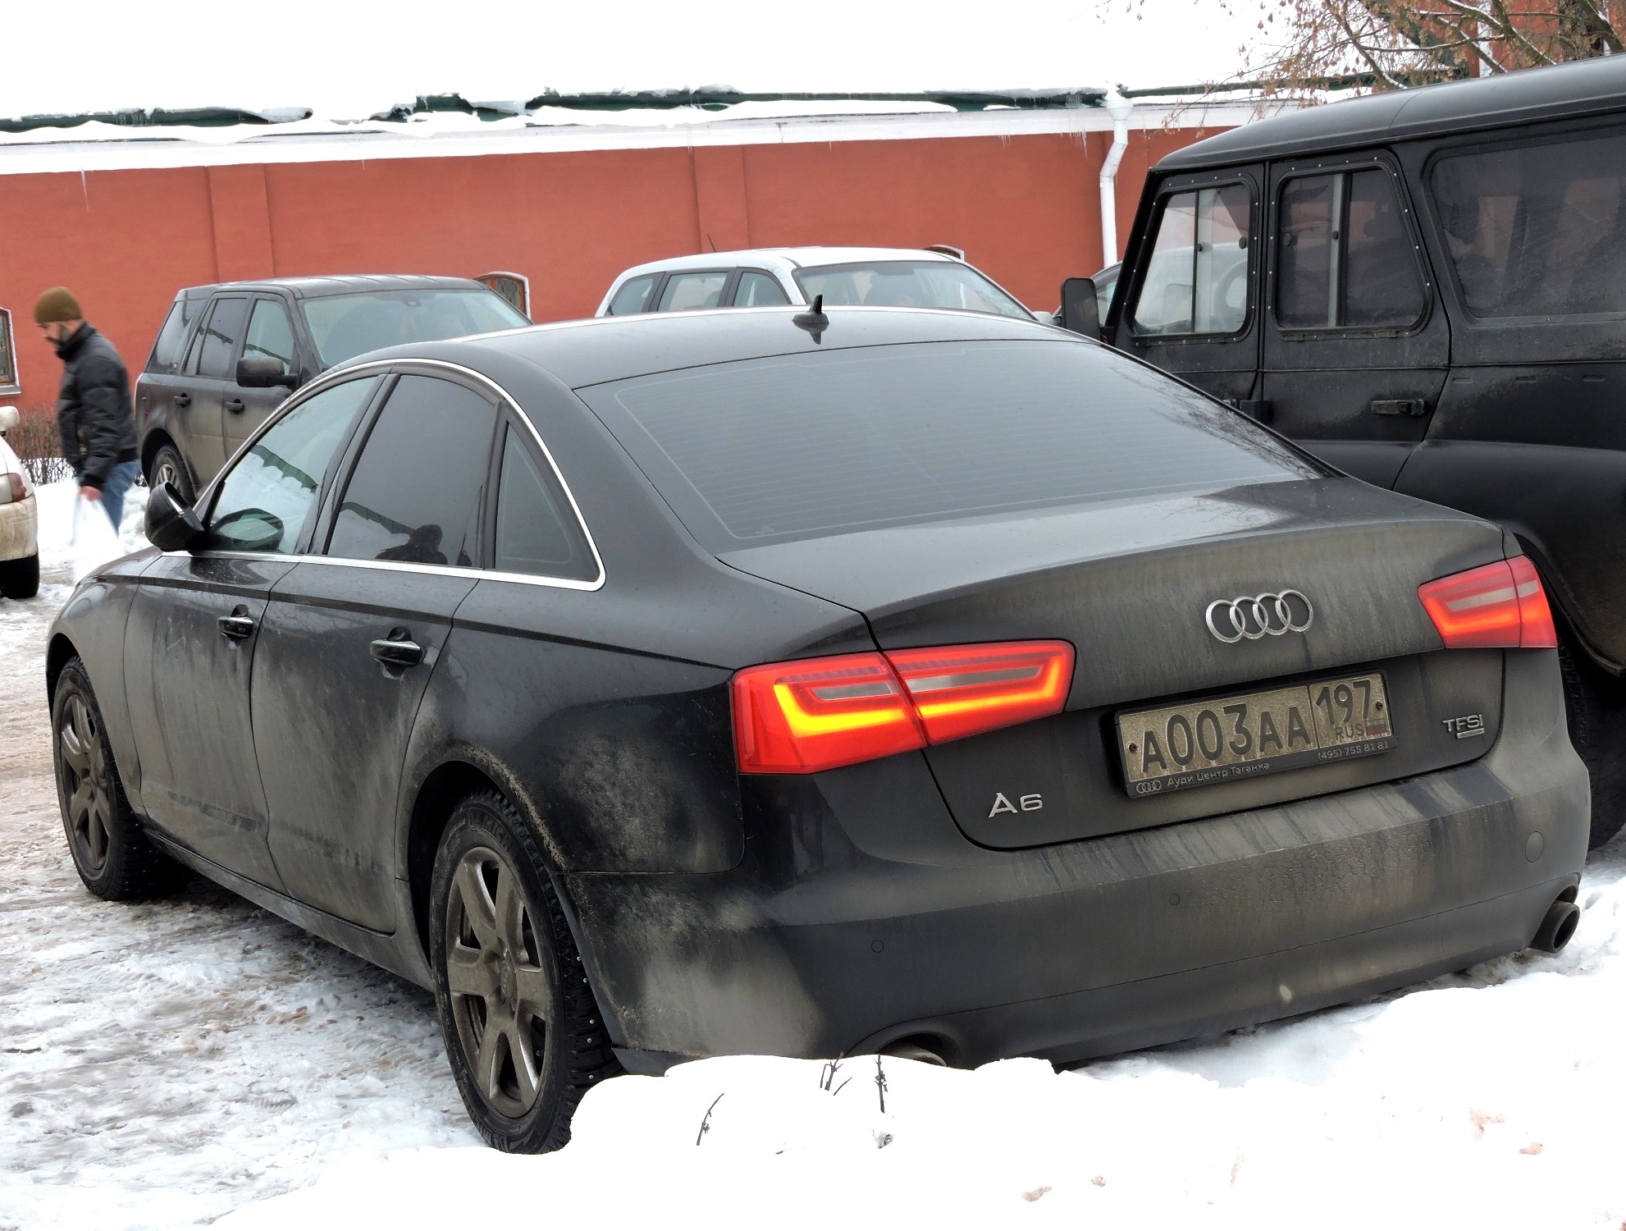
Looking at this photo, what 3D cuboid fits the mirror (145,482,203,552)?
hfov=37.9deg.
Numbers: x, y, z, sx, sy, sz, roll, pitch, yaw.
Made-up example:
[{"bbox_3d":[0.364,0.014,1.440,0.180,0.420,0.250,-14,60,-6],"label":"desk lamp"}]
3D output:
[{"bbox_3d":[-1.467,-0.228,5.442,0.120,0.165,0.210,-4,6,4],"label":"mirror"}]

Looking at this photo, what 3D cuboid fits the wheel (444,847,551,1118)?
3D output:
[{"bbox_3d":[-0.477,0.610,4.050,0.200,0.465,0.465,-7,7,-30],"label":"wheel"}]

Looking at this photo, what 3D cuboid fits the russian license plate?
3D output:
[{"bbox_3d":[0.683,0.173,3.626,0.530,0.130,0.020,-7,0,-30],"label":"russian license plate"}]

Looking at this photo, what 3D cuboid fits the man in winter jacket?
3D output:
[{"bbox_3d":[-3.287,-0.663,11.000,0.520,1.740,0.520,-5,6,-10],"label":"man in winter jacket"}]

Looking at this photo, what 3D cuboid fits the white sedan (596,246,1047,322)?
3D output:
[{"bbox_3d":[0.166,-1.631,16.262,1.850,1.700,4.600,-8,7,-31],"label":"white sedan"}]

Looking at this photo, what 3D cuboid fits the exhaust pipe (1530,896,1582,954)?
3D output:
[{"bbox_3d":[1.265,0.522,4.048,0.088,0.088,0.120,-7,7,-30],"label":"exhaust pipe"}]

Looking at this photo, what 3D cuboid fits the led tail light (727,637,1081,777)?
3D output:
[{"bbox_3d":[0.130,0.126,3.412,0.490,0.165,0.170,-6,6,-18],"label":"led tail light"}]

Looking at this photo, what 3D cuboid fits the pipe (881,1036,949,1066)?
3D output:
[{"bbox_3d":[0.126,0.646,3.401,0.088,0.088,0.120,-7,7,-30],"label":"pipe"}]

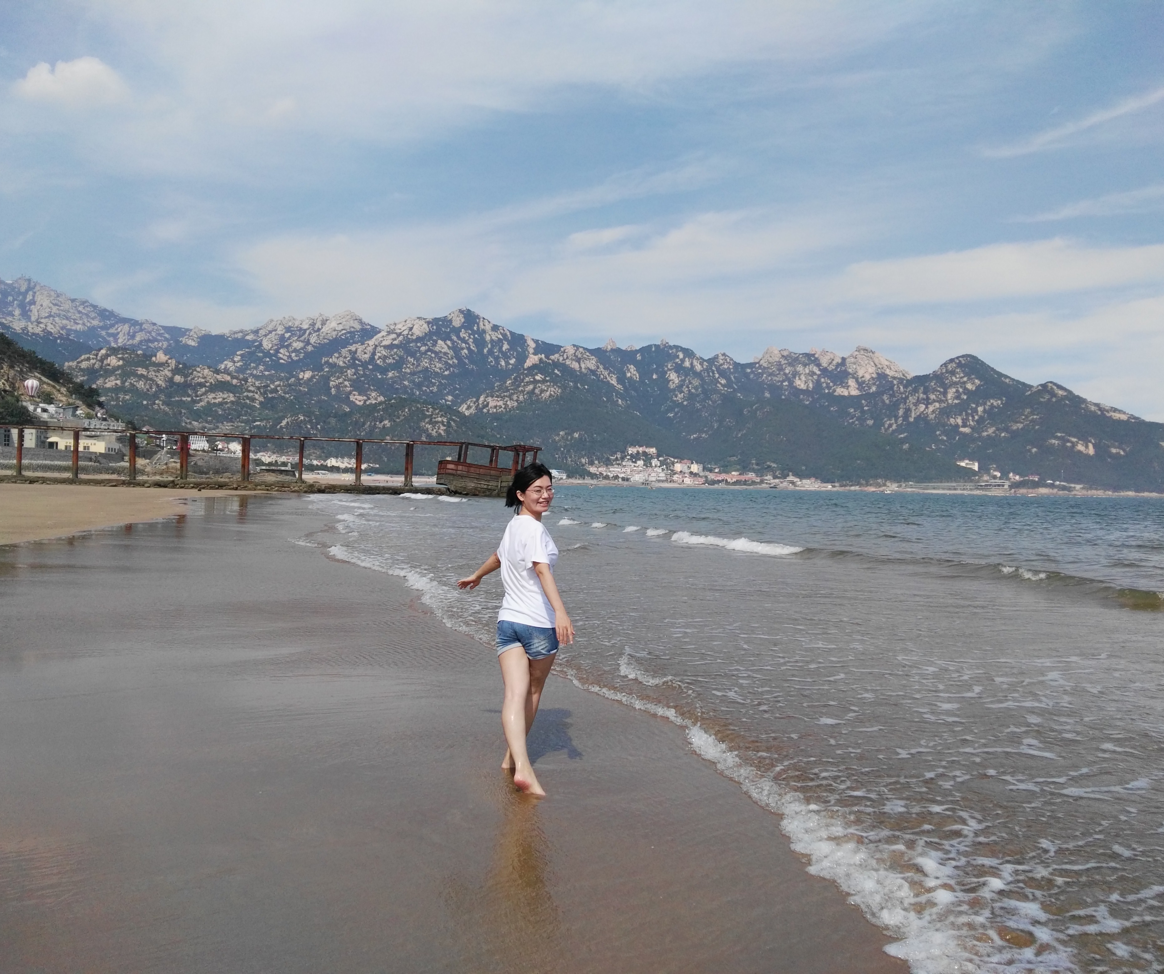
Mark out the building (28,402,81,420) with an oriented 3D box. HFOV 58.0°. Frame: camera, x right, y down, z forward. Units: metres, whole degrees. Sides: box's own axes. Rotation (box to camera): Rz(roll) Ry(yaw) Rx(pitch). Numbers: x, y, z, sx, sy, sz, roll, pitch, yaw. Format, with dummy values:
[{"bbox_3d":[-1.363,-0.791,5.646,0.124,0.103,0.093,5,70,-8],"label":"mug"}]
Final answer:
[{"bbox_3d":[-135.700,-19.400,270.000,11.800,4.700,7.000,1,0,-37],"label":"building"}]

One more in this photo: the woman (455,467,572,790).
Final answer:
[{"bbox_3d":[-0.310,0.700,5.250,0.600,1.590,0.520,1,0,30],"label":"woman"}]

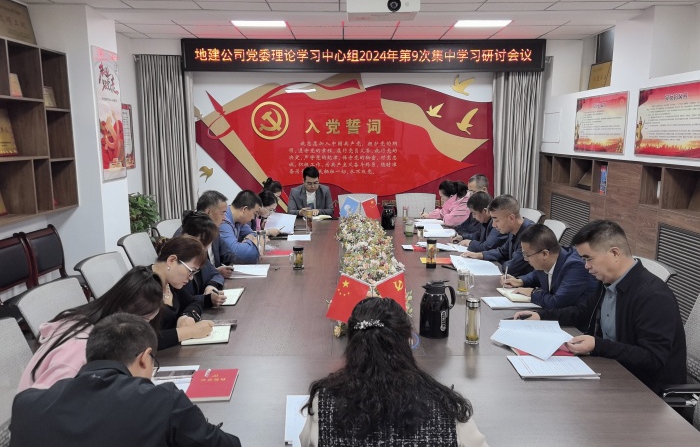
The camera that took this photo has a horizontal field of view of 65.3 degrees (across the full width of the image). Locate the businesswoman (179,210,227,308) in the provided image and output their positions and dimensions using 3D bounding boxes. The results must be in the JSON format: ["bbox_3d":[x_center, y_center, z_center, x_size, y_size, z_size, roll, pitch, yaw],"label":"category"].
[{"bbox_3d":[-1.023,0.544,3.261,0.700,1.250,0.500,0,9,-1],"label":"businesswoman"}]

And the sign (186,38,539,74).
[{"bbox_3d":[0.185,-2.037,6.658,4.410,0.400,0.100,0,9,-1],"label":"sign"}]

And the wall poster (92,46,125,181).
[{"bbox_3d":[-2.218,-0.993,5.053,0.020,1.160,0.560,0,10,-1],"label":"wall poster"}]

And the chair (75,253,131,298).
[{"bbox_3d":[-1.202,0.683,3.221,0.620,0.990,0.580,0,9,-1],"label":"chair"}]

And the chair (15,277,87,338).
[{"bbox_3d":[-1.153,0.789,2.630,0.600,0.970,0.600,0,10,2],"label":"chair"}]

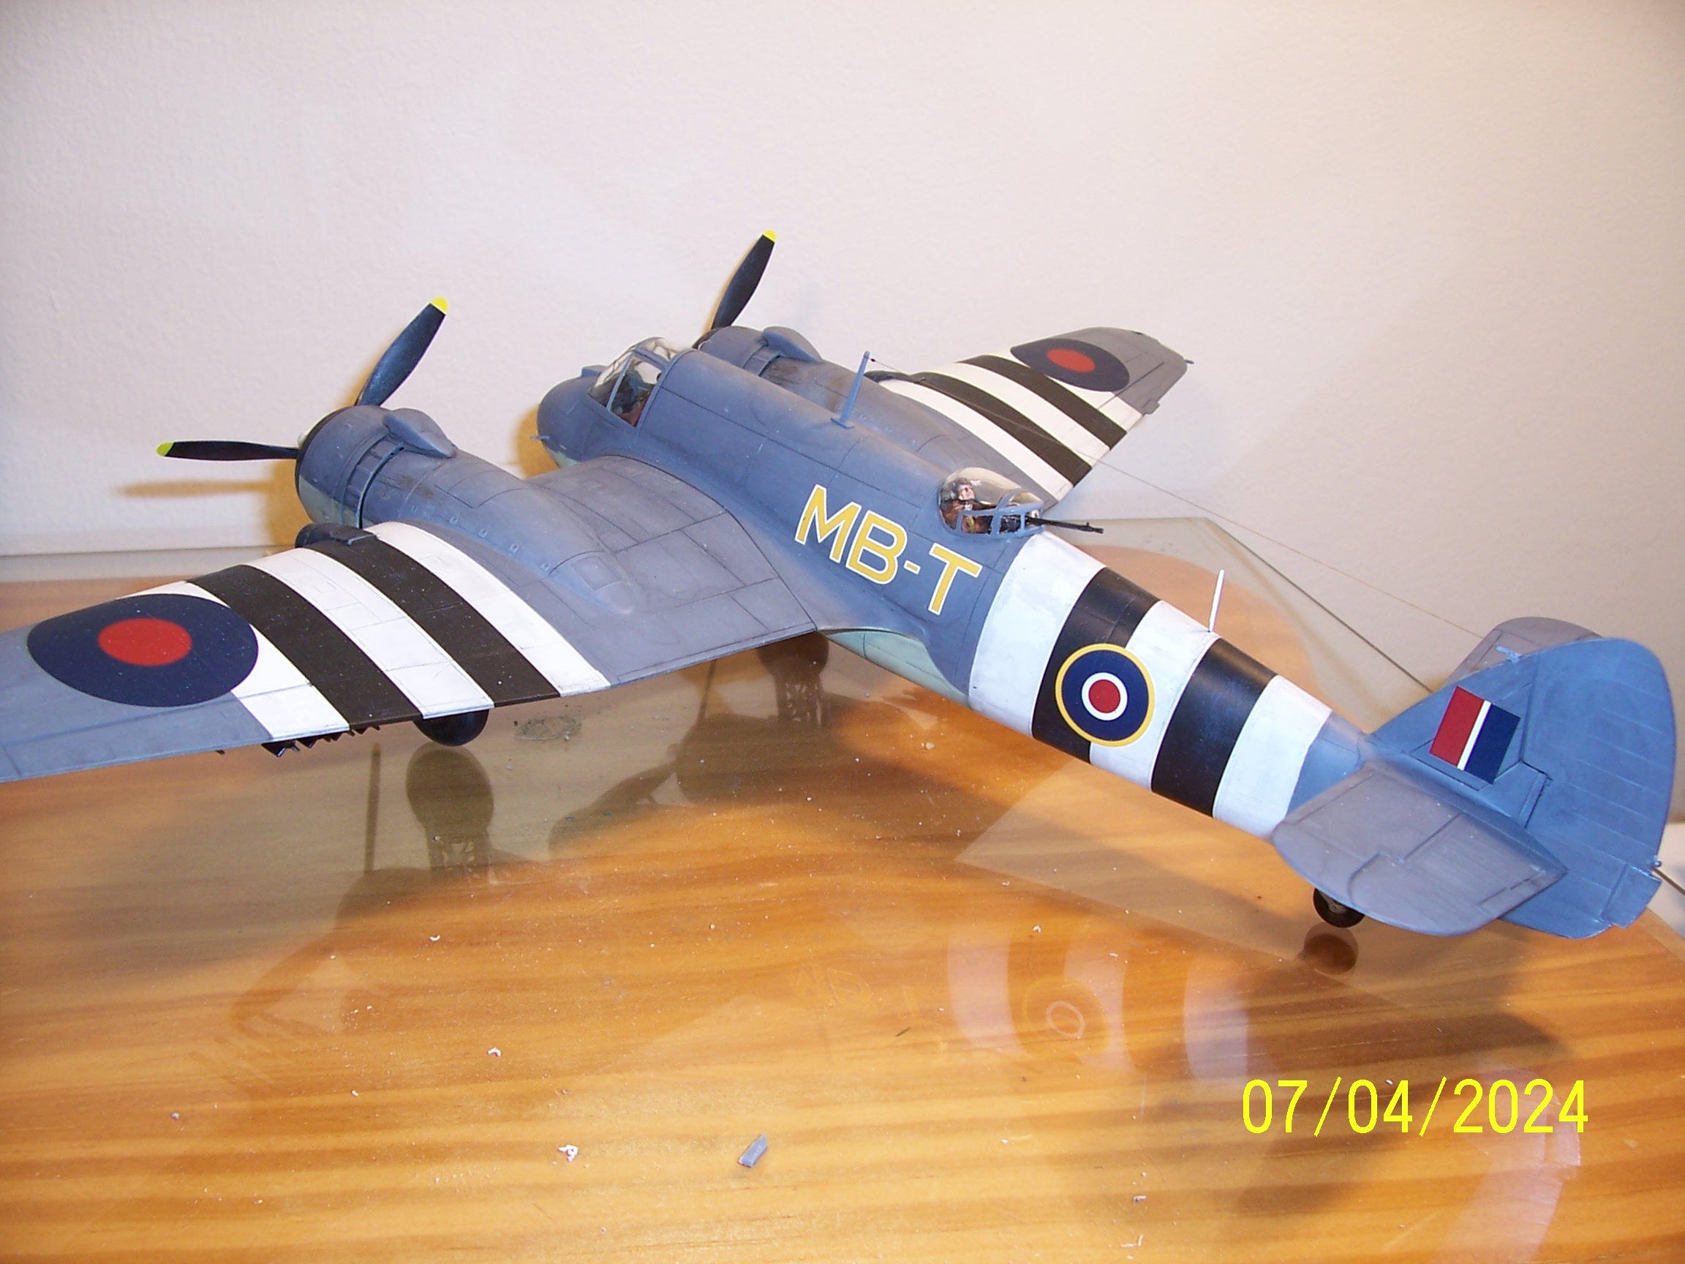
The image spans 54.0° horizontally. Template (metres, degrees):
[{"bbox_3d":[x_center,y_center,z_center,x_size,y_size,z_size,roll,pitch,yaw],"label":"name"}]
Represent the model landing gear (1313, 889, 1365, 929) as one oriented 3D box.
[{"bbox_3d":[0.091,0.049,0.303,0.011,0.012,0.005,28,32,28],"label":"model landing gear"}]

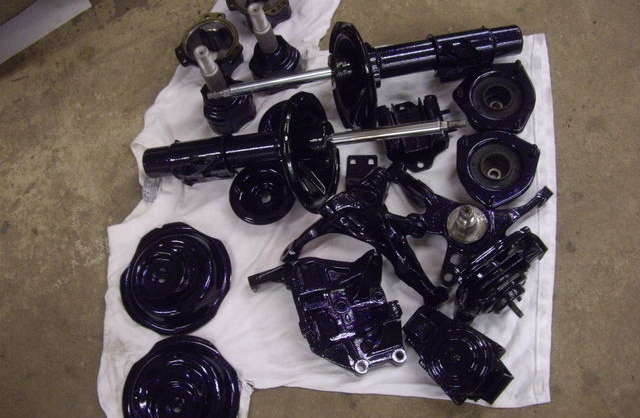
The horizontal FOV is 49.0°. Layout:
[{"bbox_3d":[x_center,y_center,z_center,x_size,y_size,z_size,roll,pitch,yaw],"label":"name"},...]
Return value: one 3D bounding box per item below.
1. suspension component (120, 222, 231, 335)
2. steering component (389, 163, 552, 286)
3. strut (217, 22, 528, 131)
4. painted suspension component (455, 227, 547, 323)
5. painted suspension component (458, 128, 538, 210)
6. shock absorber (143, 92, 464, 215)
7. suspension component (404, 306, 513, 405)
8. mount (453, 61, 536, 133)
[{"bbox_3d":[-0.238,0.112,1.149,0.186,0.035,0.188,-5,72,4],"label":"suspension component"},{"bbox_3d":[0.237,0.008,1.088,0.249,0.110,0.215,-4,63,7],"label":"steering component"},{"bbox_3d":[0.084,-0.230,1.161,0.540,0.175,0.190,-12,71,-9],"label":"strut"},{"bbox_3d":[0.278,0.111,1.065,0.170,0.100,0.113,-35,73,-6],"label":"painted suspension component"},{"bbox_3d":[0.308,-0.067,1.213,0.138,0.050,0.125,8,68,12],"label":"painted suspension component"},{"bbox_3d":[-0.044,-0.099,1.146,0.571,0.195,0.195,-5,62,21],"label":"shock absorber"},{"bbox_3d":[0.215,0.228,1.092,0.174,0.080,0.105,39,79,13],"label":"suspension component"},{"bbox_3d":[0.299,-0.184,1.208,0.135,0.055,0.144,-4,63,7],"label":"mount"}]

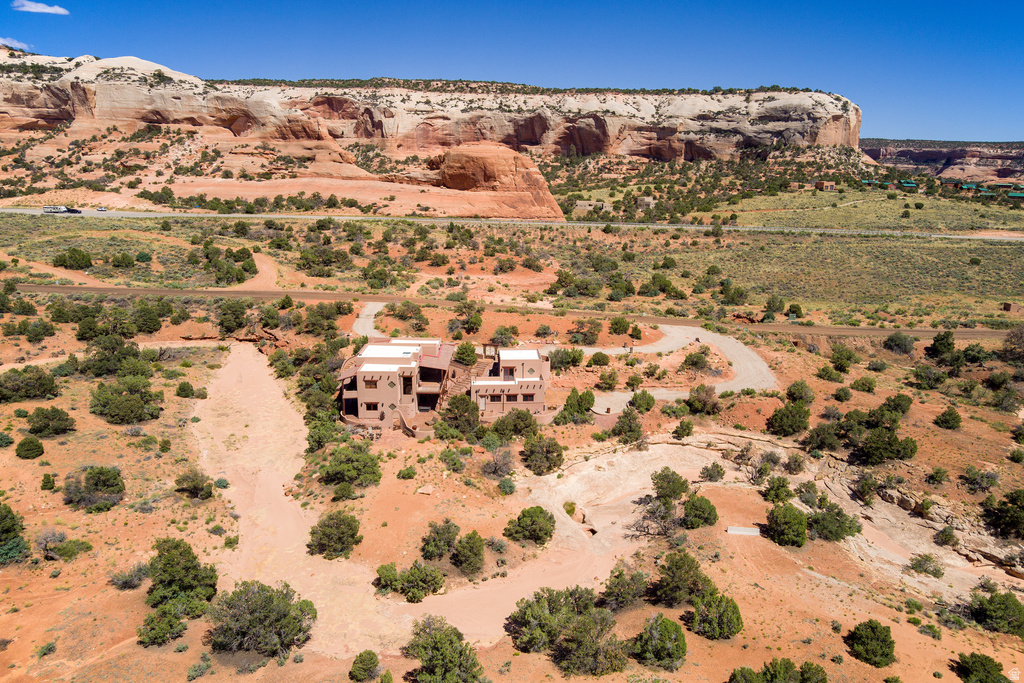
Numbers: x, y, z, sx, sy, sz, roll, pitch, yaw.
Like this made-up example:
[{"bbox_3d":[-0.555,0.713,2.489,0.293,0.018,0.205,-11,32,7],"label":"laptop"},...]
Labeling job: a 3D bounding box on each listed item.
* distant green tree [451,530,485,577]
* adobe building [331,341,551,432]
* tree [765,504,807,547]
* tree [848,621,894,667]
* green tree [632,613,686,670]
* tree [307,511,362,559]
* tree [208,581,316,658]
[{"bbox_3d":[-4.140,19.940,61.540,3.010,4.210,3.010,0,15,0],"label":"distant green tree"},{"bbox_3d":[-9.900,5.580,96.450,29.500,8.800,14.500,0,15,0],"label":"adobe building"},{"bbox_3d":[26.990,18.160,64.580,4.050,4.050,4.050,0,15,0],"label":"tree"},{"bbox_3d":[27.060,22.730,49.240,3.390,3.290,3.390,0,15,0],"label":"tree"},{"bbox_3d":[11.210,22.720,49.550,3.940,4.140,3.940,0,15,0],"label":"green tree"},{"bbox_3d":[-17.740,19.290,65.410,5.400,4.430,4.970,0,15,0],"label":"tree"},{"bbox_3d":[-19.760,22.020,51.830,8.400,5.290,7.310,0,15,0],"label":"tree"}]

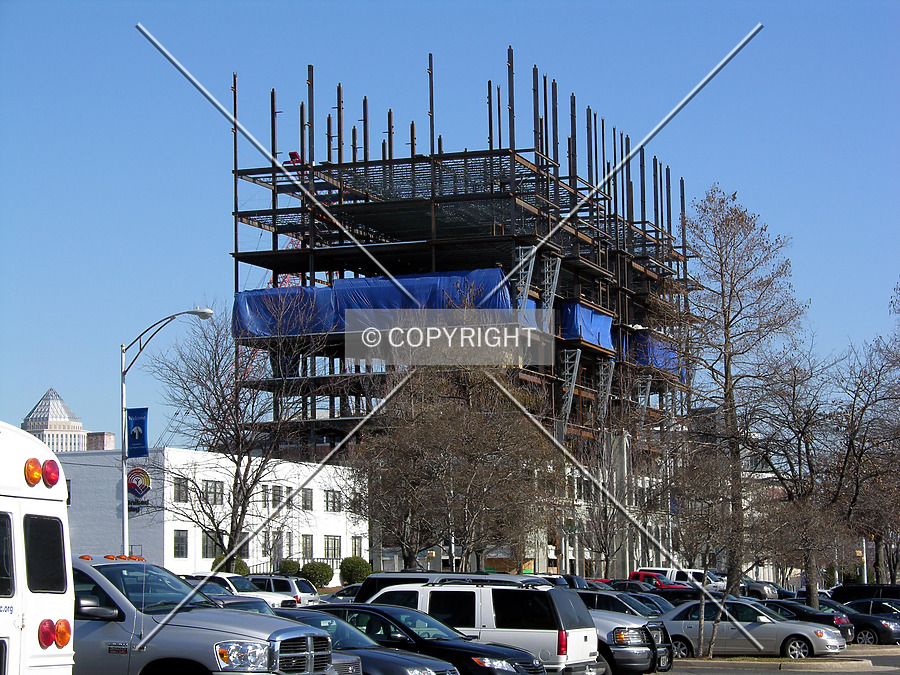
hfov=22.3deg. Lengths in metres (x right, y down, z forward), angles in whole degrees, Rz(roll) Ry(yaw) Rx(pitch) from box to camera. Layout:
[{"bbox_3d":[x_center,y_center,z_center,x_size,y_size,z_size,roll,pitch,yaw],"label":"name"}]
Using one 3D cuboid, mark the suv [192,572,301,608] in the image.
[{"bbox_3d":[-7.097,8.088,69.870,4.900,1.800,1.850,-3,-6,20],"label":"suv"}]

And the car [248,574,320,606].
[{"bbox_3d":[-6.878,8.918,77.406,4.650,1.770,1.820,-3,-6,19],"label":"car"}]

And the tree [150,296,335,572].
[{"bbox_3d":[-10.726,5.635,116.076,9.300,15.548,9.300,-1,-6,0],"label":"tree"}]

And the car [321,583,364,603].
[{"bbox_3d":[-3.233,10.426,89.923,4.600,1.460,1.780,-3,-6,19],"label":"car"}]

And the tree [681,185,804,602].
[{"bbox_3d":[10.239,2.310,80.187,4.800,15.536,4.800,-1,-6,0],"label":"tree"}]

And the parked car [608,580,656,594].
[{"bbox_3d":[7.779,11.248,98.924,4.600,1.440,1.770,-3,-6,19],"label":"parked car"}]

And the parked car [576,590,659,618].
[{"bbox_3d":[4.053,7.584,60.913,4.850,1.650,1.870,-3,-6,19],"label":"parked car"}]

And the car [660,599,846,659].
[{"bbox_3d":[6.719,6.808,53.065,4.870,1.450,1.820,-3,-6,18],"label":"car"}]

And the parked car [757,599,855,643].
[{"bbox_3d":[7.826,7.315,58.056,4.750,1.420,1.800,-3,-6,18],"label":"parked car"}]

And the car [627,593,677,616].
[{"bbox_3d":[5.161,7.831,63.421,4.750,1.500,1.800,-3,-6,19],"label":"car"}]

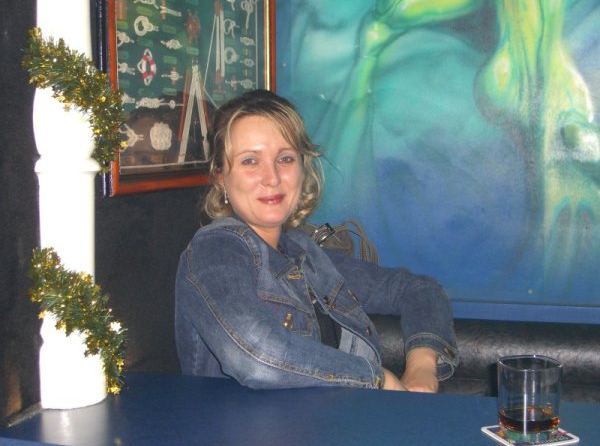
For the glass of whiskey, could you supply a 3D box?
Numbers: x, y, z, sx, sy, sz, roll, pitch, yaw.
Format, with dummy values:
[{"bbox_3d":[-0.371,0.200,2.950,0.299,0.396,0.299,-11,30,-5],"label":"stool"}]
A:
[{"bbox_3d":[0.286,0.220,1.234,0.078,0.090,0.078,-1,6,0],"label":"glass of whiskey"}]

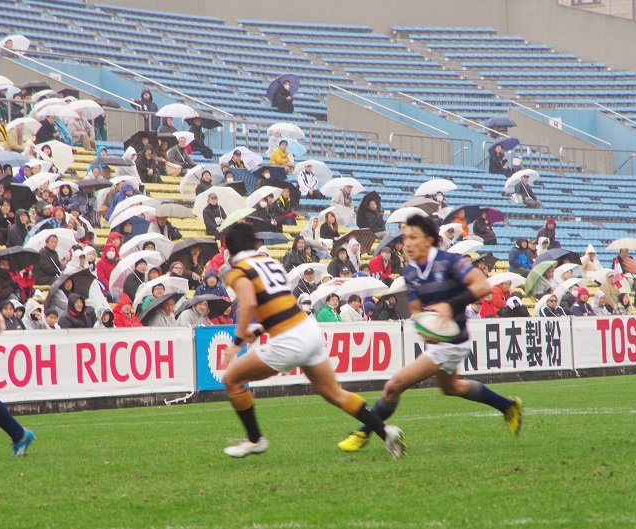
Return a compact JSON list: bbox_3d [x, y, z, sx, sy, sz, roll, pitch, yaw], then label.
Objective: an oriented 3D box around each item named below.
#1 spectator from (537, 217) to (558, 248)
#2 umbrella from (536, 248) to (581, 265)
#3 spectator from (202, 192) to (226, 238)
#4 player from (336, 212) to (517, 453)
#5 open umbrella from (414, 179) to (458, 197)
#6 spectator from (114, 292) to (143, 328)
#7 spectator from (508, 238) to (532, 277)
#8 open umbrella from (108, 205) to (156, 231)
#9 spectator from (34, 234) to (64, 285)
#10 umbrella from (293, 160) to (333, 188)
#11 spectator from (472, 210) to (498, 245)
[{"bbox_3d":[5.595,-0.504,106.868,0.520,1.220,0.780,0,-1,-45],"label":"spectator"},{"bbox_3d":[5.288,0.019,95.444,1.030,0.780,1.030,-24,-9,20],"label":"umbrella"},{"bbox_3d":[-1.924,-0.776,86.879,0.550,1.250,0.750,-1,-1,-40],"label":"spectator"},{"bbox_3d":[0.678,0.416,27.000,1.250,1.450,0.750,-1,-1,-40],"label":"player"},{"bbox_3d":[2.910,-1.640,108.994,1.050,0.780,1.050,-13,-3,24],"label":"open umbrella"},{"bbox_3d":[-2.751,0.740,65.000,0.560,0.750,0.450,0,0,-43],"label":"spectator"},{"bbox_3d":[4.598,0.084,100.334,0.780,1.250,0.560,-3,-1,41],"label":"spectator"},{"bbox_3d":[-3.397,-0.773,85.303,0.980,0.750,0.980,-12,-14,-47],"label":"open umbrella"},{"bbox_3d":[-4.054,0.168,69.902,0.750,1.250,0.550,-2,-1,38],"label":"spectator"},{"bbox_3d":[-0.105,-2.111,110.898,1.000,0.780,1.000,-2,-47,-2],"label":"umbrella"},{"bbox_3d":[4.133,-0.704,107.875,0.750,1.250,0.520,-1,-1,42],"label":"spectator"}]

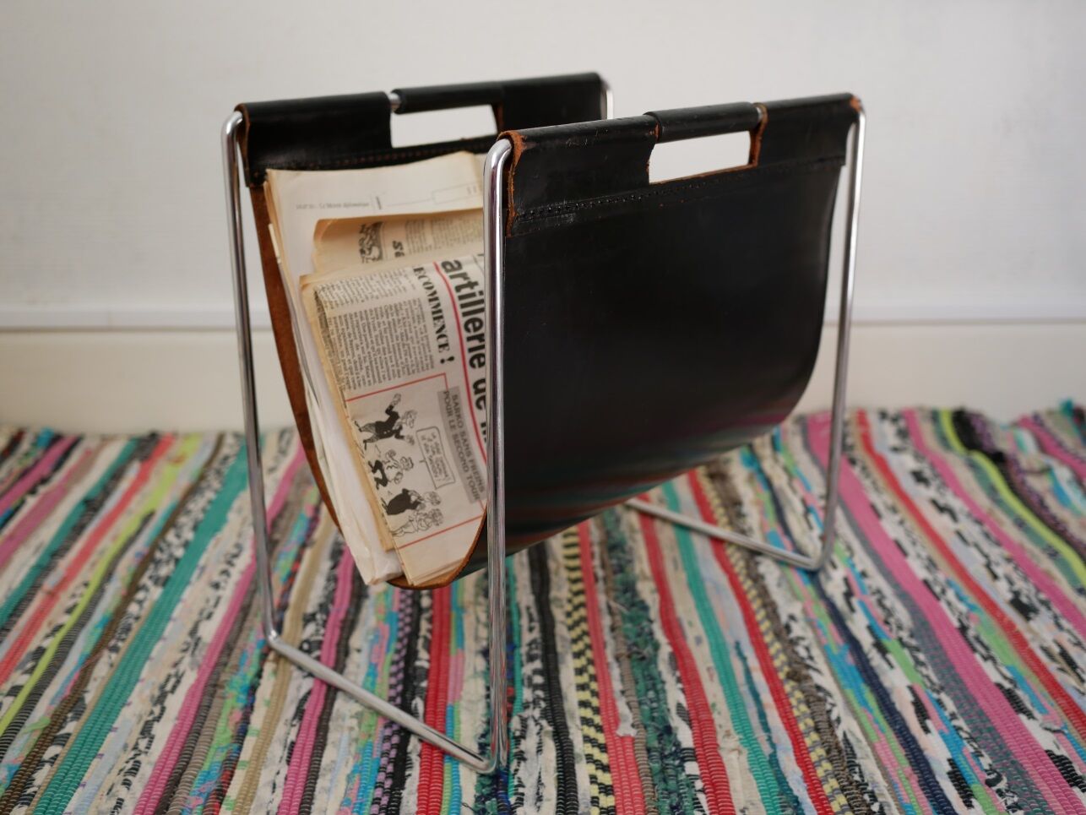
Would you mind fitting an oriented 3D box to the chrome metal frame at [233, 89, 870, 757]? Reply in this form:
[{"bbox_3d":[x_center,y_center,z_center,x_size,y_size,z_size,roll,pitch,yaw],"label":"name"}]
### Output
[{"bbox_3d":[0.013,-0.024,0.794,0.215,0.334,0.337,17,25,40],"label":"chrome metal frame"}]

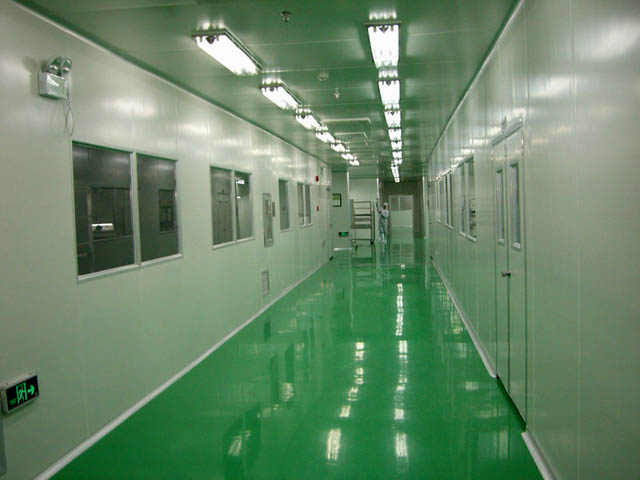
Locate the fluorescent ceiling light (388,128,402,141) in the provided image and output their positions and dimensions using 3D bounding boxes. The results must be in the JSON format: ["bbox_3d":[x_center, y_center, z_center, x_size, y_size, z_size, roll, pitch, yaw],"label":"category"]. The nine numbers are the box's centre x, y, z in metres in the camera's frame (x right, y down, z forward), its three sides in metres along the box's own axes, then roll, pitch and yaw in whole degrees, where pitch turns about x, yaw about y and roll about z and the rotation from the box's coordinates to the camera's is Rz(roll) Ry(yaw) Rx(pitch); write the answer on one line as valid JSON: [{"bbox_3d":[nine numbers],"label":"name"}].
[{"bbox_3d":[1.329,-1.860,12.360,0.250,0.100,1.270,-1,3,7],"label":"fluorescent ceiling light"}]

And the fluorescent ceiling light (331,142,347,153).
[{"bbox_3d":[0.400,-1.949,14.789,0.250,0.100,1.270,-1,3,7],"label":"fluorescent ceiling light"}]

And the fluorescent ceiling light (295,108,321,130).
[{"bbox_3d":[-0.141,-1.711,10.197,0.250,0.100,1.270,-1,3,7],"label":"fluorescent ceiling light"}]

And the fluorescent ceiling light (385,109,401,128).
[{"bbox_3d":[1.058,-1.741,10.064,0.250,0.100,1.270,-1,3,7],"label":"fluorescent ceiling light"}]

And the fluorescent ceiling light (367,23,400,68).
[{"bbox_3d":[0.516,-1.502,5.472,0.250,0.100,1.270,-1,3,7],"label":"fluorescent ceiling light"}]

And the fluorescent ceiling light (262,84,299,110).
[{"bbox_3d":[-0.412,-1.591,7.901,0.250,0.100,1.270,-1,3,7],"label":"fluorescent ceiling light"}]

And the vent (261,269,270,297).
[{"bbox_3d":[-0.857,0.676,11.096,0.040,0.400,0.520,-1,3,7],"label":"vent"}]

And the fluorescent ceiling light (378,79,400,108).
[{"bbox_3d":[0.787,-1.621,7.768,0.250,0.100,1.270,-1,3,7],"label":"fluorescent ceiling light"}]

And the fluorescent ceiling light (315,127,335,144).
[{"bbox_3d":[0.129,-1.830,12.493,0.250,0.100,1.270,-1,3,7],"label":"fluorescent ceiling light"}]

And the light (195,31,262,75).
[{"bbox_3d":[-0.683,-1.472,5.605,0.250,0.100,1.270,-1,3,7],"label":"light"}]

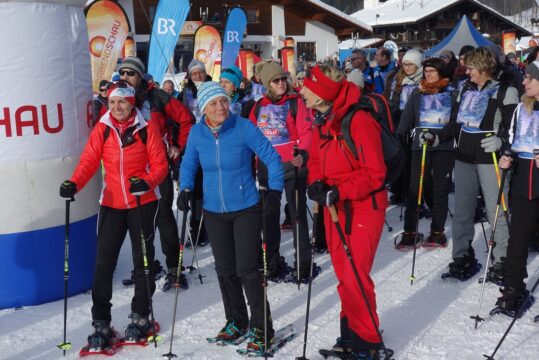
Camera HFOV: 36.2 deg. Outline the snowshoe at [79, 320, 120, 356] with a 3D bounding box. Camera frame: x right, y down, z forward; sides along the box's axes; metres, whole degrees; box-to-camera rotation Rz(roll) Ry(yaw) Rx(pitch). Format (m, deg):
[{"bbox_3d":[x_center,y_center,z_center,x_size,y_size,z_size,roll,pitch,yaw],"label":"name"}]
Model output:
[{"bbox_3d":[-1.080,0.992,5.365,0.210,0.110,0.540,0,11,0],"label":"snowshoe"}]

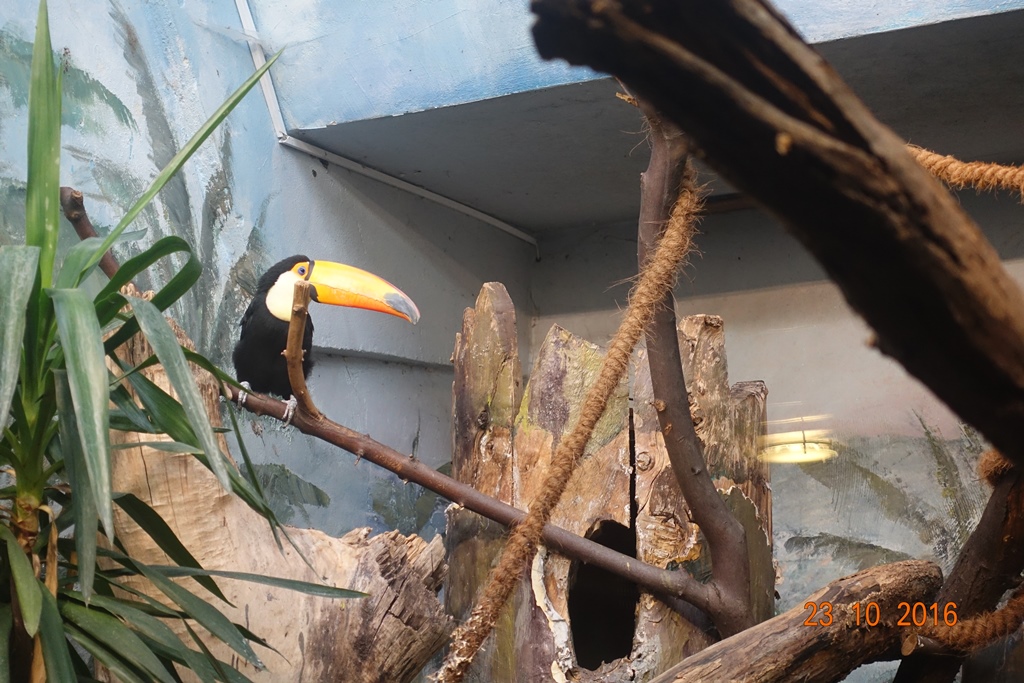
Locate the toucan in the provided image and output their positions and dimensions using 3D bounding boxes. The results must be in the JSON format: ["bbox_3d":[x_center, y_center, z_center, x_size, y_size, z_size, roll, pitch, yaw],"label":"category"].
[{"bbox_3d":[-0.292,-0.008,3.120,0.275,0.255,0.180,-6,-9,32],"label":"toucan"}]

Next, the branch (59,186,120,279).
[{"bbox_3d":[-0.690,-0.178,3.250,0.055,0.175,0.050,-30,-5,0],"label":"branch"}]

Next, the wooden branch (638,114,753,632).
[{"bbox_3d":[0.269,0.043,2.950,0.135,0.790,0.110,-7,-6,0],"label":"wooden branch"}]

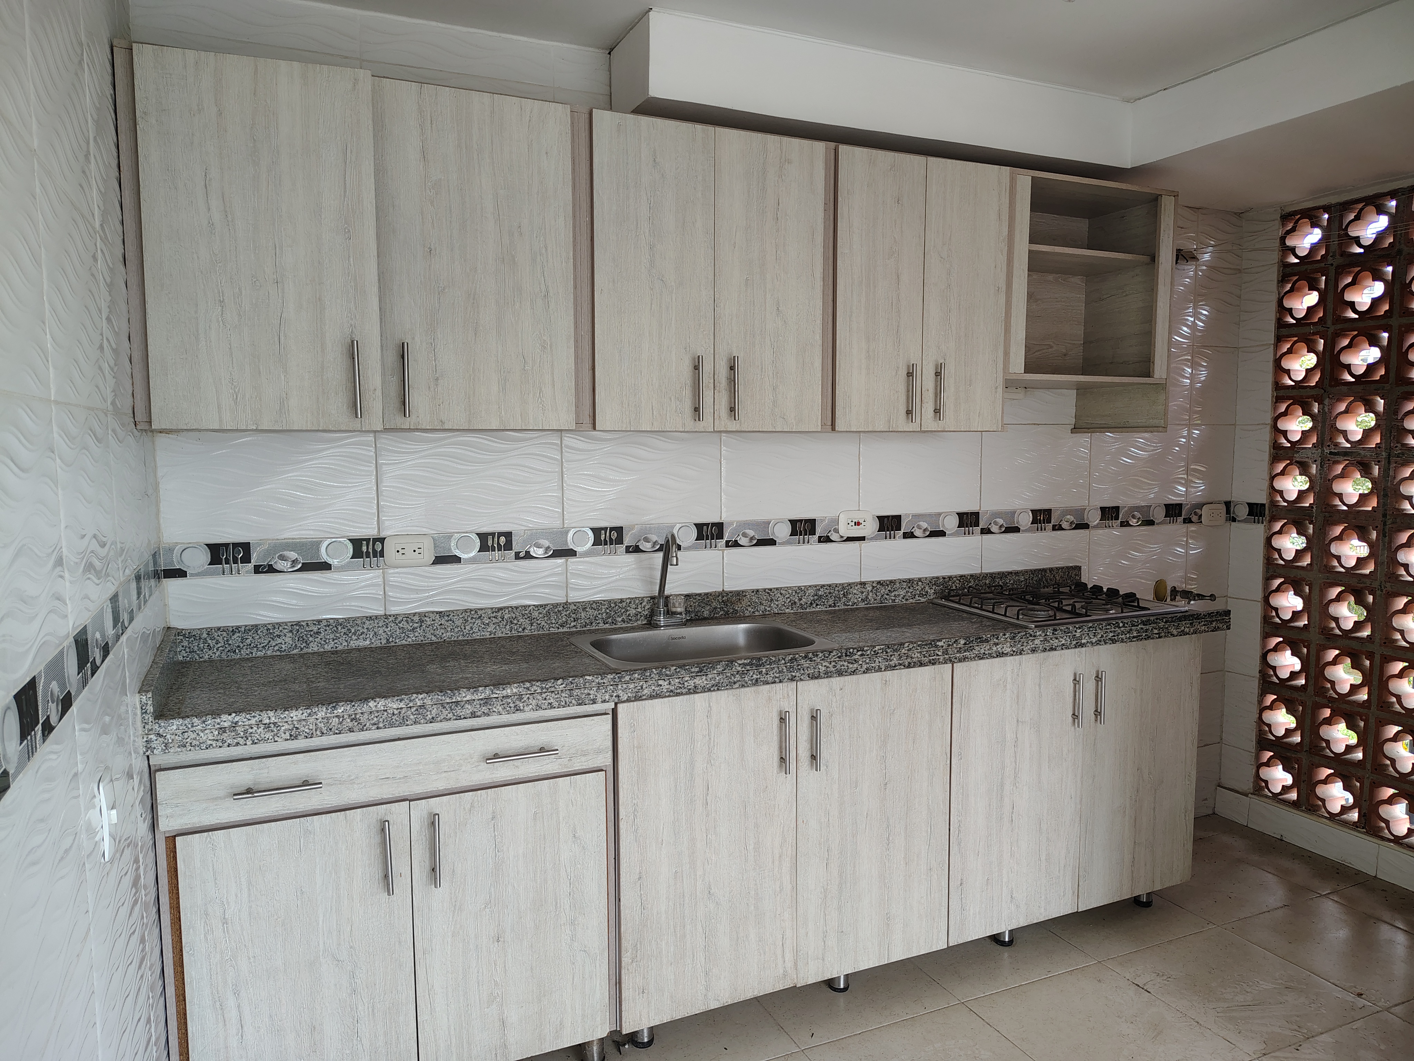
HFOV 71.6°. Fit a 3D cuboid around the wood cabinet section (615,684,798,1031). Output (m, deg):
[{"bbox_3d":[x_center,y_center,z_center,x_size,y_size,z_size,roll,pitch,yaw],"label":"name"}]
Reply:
[{"bbox_3d":[-0.090,0.705,2.434,0.434,0.736,0.500,-3,6,-24],"label":"wood cabinet section"}]

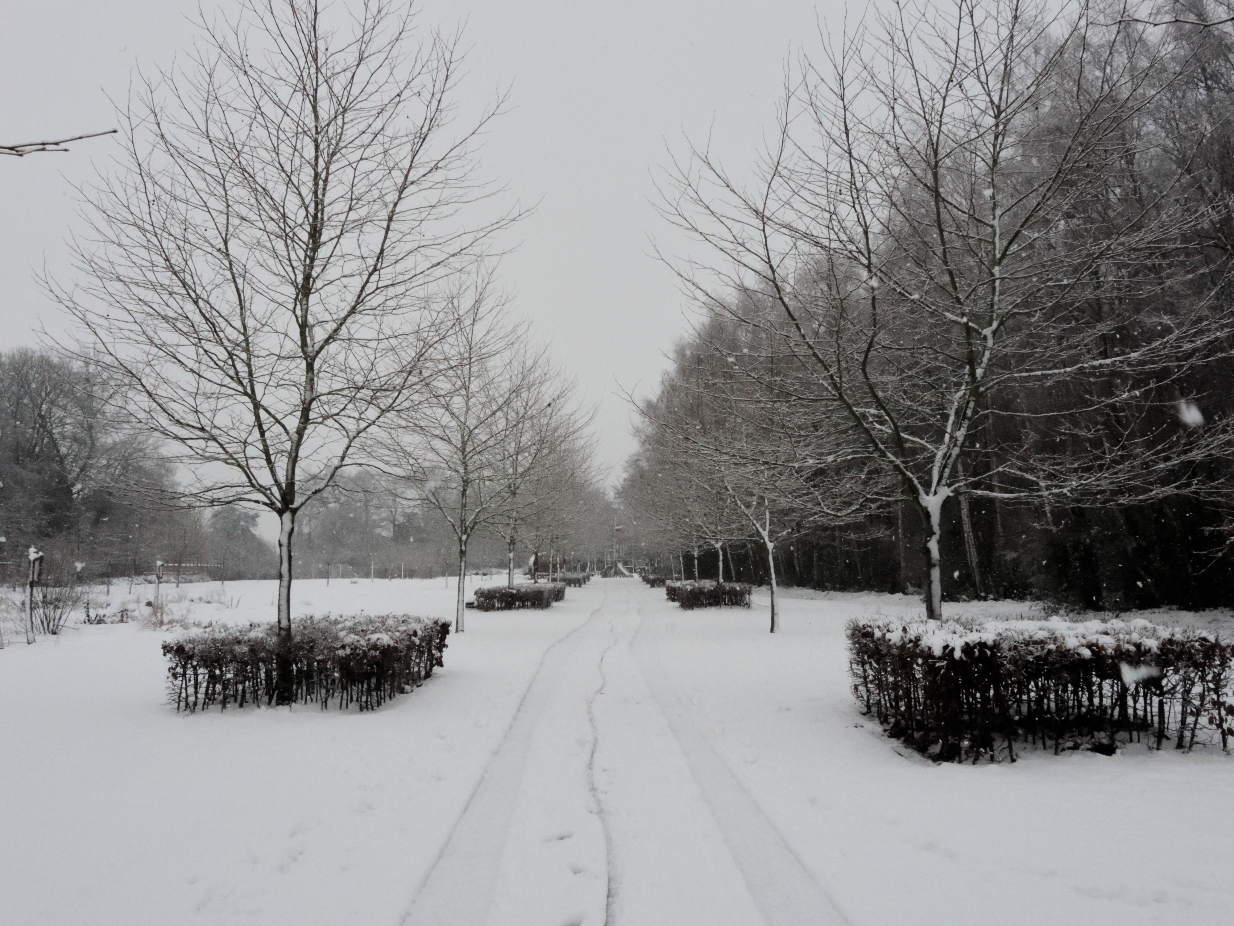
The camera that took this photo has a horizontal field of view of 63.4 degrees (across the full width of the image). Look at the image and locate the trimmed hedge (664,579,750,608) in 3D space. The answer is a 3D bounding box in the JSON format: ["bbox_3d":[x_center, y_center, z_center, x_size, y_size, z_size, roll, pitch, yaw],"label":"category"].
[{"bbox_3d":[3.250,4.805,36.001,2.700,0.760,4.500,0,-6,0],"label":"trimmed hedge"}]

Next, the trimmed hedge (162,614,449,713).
[{"bbox_3d":[-3.600,2.422,12.169,2.500,0.760,3.300,0,-6,0],"label":"trimmed hedge"}]

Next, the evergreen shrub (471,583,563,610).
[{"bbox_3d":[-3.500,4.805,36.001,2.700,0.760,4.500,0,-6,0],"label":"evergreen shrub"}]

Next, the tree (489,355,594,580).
[{"bbox_3d":[-2.950,0.655,36.415,4.000,9.100,4.000,0,-6,0],"label":"tree"}]

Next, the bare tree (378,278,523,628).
[{"bbox_3d":[-3.800,-0.250,23.843,3.800,8.400,3.800,0,-6,0],"label":"bare tree"}]

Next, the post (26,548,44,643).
[{"bbox_3d":[-11.350,2.586,19.540,0.200,1.900,0.250,-5,-8,41],"label":"post"}]

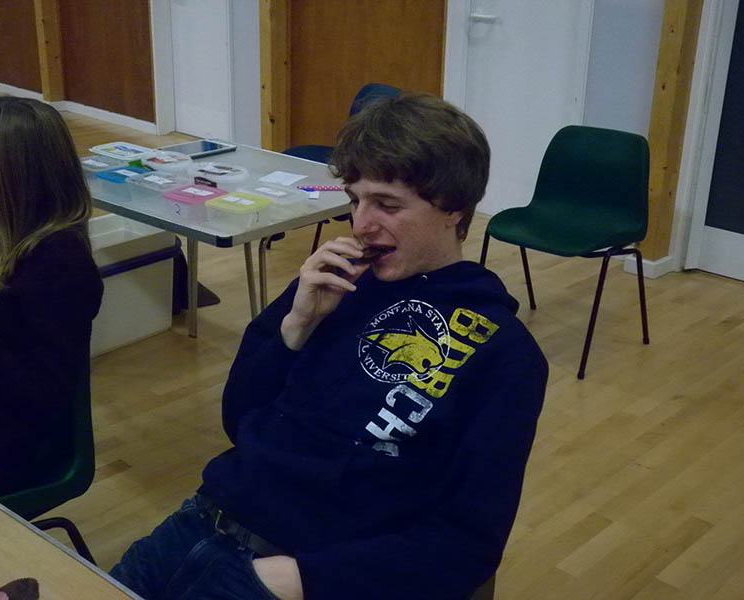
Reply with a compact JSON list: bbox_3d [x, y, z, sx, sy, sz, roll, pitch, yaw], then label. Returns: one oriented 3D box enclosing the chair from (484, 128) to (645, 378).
[{"bbox_3d":[0.688,-0.203,3.646,0.520,0.770,0.510,19,27,38],"label":"chair"}]

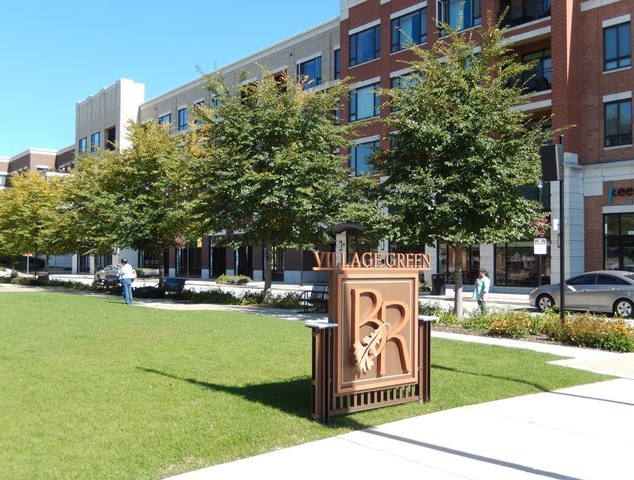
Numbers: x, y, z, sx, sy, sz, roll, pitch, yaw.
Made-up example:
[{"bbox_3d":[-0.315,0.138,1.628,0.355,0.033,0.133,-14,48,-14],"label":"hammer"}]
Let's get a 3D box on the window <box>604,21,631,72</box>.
[{"bbox_3d":[13.383,-8.614,29.696,0.150,1.960,1.262,1,-2,-38],"label":"window"}]

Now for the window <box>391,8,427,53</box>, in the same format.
[{"bbox_3d":[5.043,-11.393,36.345,0.200,1.820,2.680,1,-2,-39],"label":"window"}]

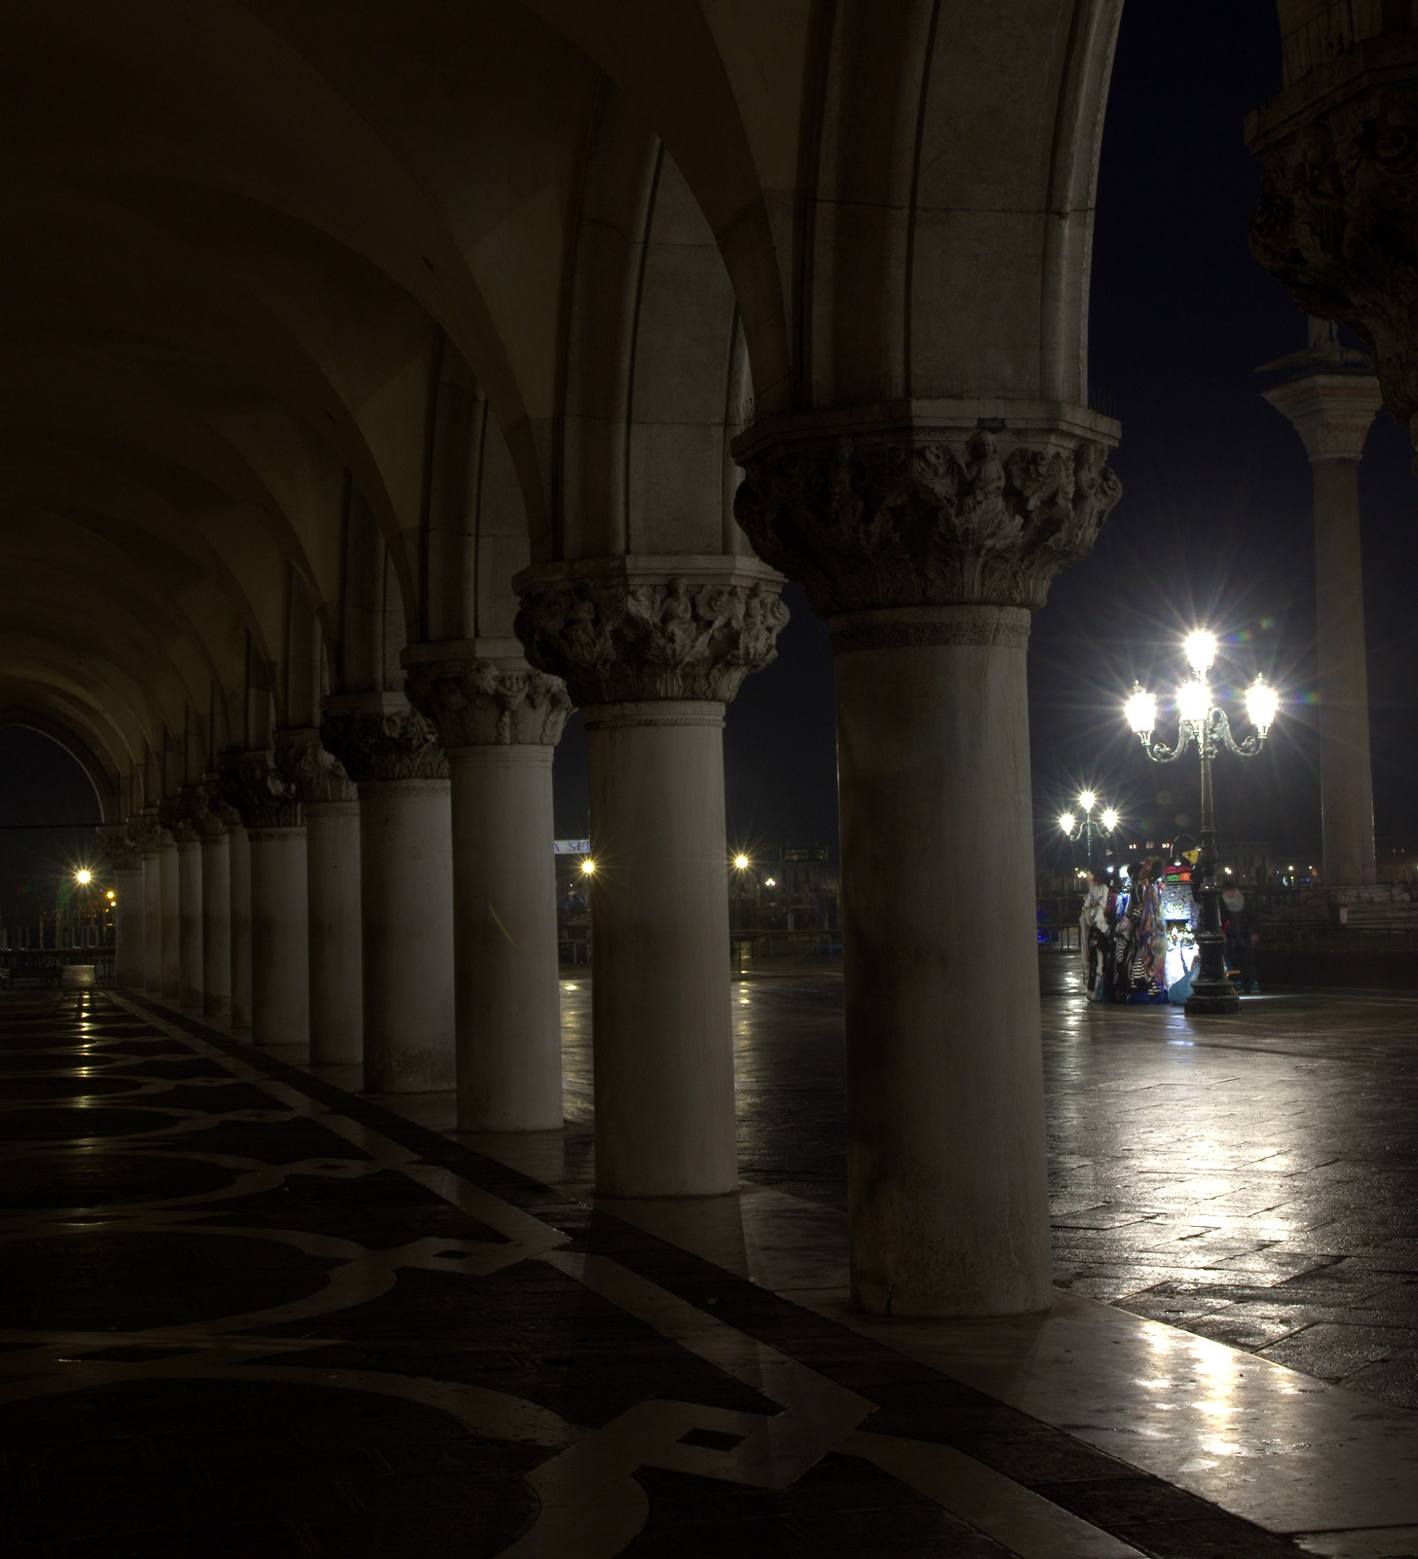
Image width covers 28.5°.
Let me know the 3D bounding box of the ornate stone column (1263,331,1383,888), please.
[{"bbox_3d":[17.963,-4.387,79.313,2.700,14.838,2.700,-1,-3,-15],"label":"ornate stone column"}]

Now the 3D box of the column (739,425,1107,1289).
[{"bbox_3d":[0.847,0.311,10.294,1.300,3.220,1.300,-1,-3,-15],"label":"column"}]

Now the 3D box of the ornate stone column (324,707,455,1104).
[{"bbox_3d":[-2.357,0.896,21.872,1.220,3.050,1.220,-1,-3,-15],"label":"ornate stone column"}]

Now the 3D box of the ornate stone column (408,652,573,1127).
[{"bbox_3d":[-1.301,0.698,17.836,1.200,3.050,1.200,-1,-3,-15],"label":"ornate stone column"}]

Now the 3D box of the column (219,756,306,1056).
[{"bbox_3d":[-4.646,1.346,31.286,1.500,3.220,1.500,-1,-3,-15],"label":"column"}]

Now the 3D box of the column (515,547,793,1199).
[{"bbox_3d":[-0.252,0.518,14.492,1.300,3.220,1.300,-1,-3,-15],"label":"column"}]

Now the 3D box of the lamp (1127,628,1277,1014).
[{"bbox_3d":[6.359,0.516,35.556,1.880,4.950,1.750,-2,-2,10],"label":"lamp"}]

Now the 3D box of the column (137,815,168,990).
[{"bbox_3d":[-9.682,2.264,49.875,1.200,3.070,1.200,-1,-3,-15],"label":"column"}]

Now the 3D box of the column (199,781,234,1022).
[{"bbox_3d":[-6.844,1.759,39.683,1.300,3.220,1.300,-1,-3,-15],"label":"column"}]

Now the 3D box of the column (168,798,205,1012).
[{"bbox_3d":[-7.942,1.966,43.881,1.300,3.220,1.300,-1,-3,-15],"label":"column"}]

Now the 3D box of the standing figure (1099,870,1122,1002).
[{"bbox_3d":[5.355,2.091,37.421,0.500,1.753,0.400,-2,-2,8],"label":"standing figure"}]

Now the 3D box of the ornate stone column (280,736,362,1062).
[{"bbox_3d":[-3.336,1.080,25.618,1.200,3.050,1.200,-1,-3,-15],"label":"ornate stone column"}]

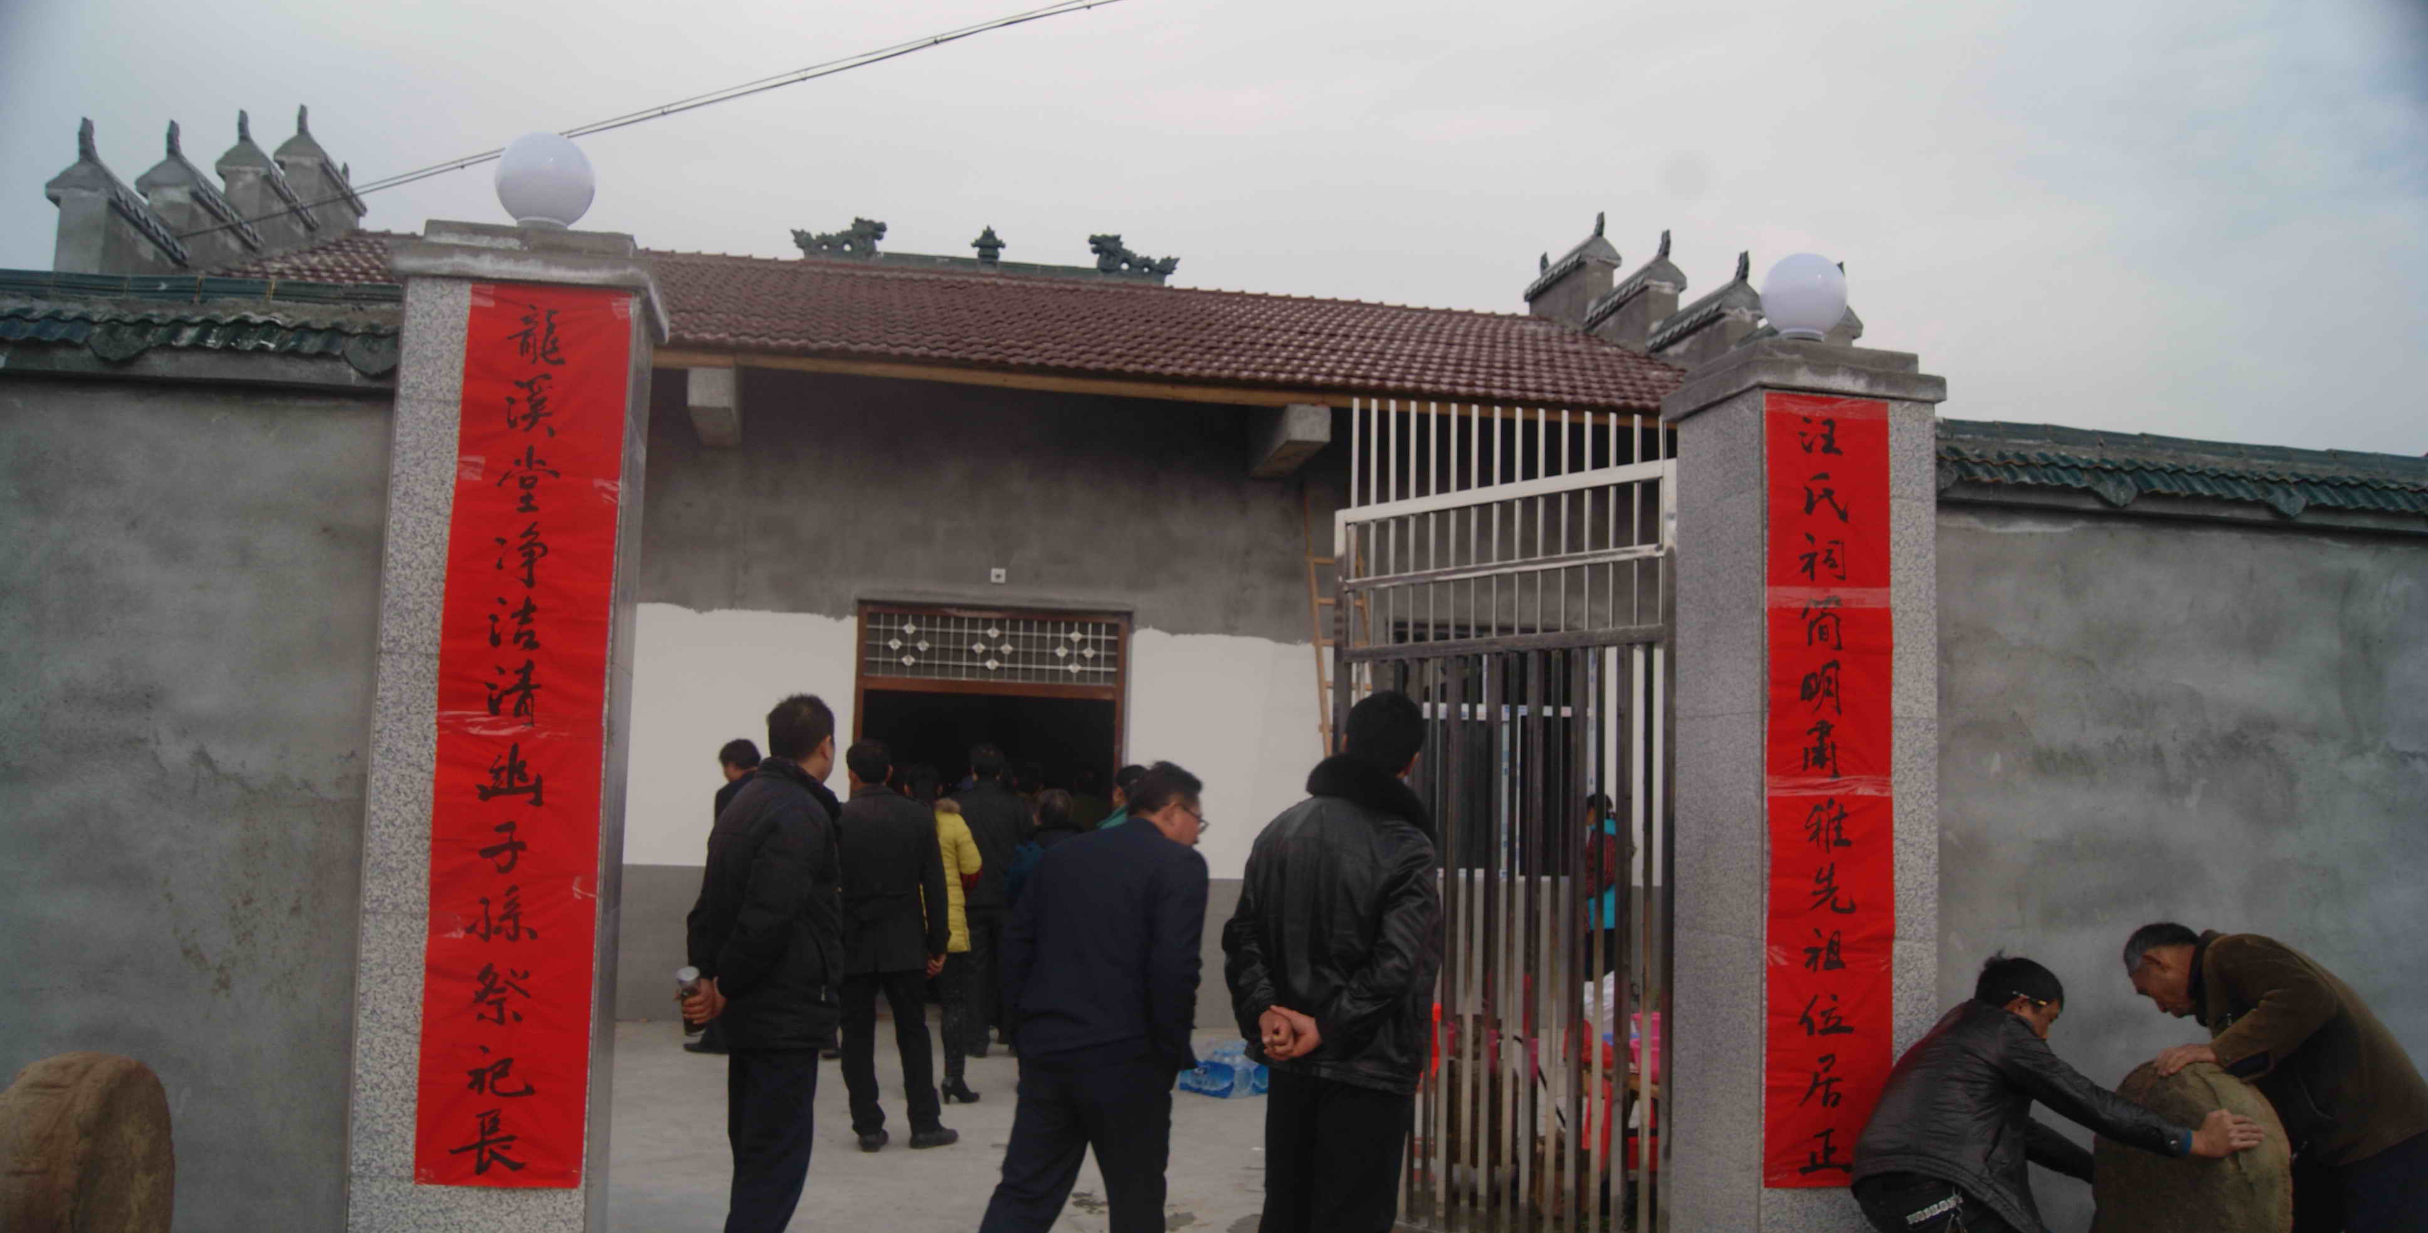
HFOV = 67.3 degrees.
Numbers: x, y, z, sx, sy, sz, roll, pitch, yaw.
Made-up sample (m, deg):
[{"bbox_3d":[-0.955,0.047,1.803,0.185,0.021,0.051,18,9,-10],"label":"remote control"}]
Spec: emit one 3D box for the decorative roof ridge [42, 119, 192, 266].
[{"bbox_3d":[-5.575,-2.150,9.332,0.340,0.440,1.100,2,-5,-10],"label":"decorative roof ridge"}]

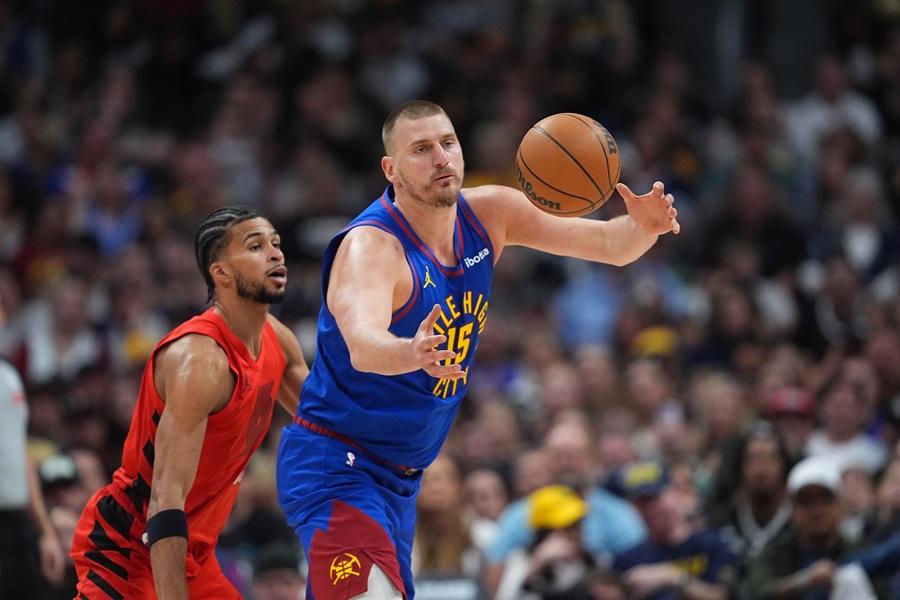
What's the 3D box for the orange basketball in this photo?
[{"bbox_3d":[0.269,-0.308,22.800,0.240,0.240,0.240,0,0,0],"label":"orange basketball"}]

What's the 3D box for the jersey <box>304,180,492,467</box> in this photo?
[{"bbox_3d":[-0.123,0.063,23.020,0.330,0.630,0.460,23,14,36],"label":"jersey"}]

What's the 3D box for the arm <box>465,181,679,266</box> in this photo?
[{"bbox_3d":[0.279,-0.176,22.960,0.560,0.200,0.240,0,0,32],"label":"arm"}]

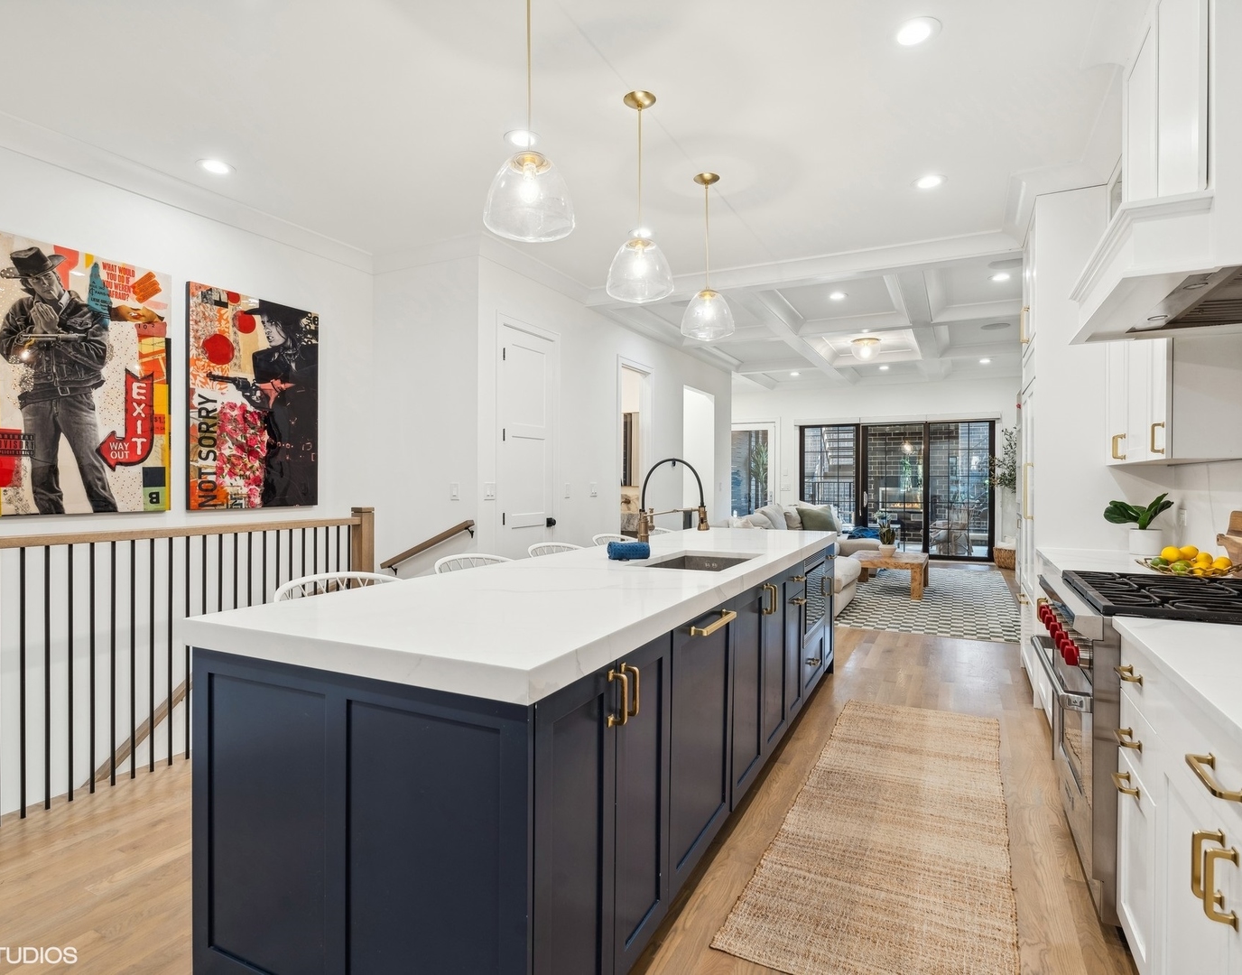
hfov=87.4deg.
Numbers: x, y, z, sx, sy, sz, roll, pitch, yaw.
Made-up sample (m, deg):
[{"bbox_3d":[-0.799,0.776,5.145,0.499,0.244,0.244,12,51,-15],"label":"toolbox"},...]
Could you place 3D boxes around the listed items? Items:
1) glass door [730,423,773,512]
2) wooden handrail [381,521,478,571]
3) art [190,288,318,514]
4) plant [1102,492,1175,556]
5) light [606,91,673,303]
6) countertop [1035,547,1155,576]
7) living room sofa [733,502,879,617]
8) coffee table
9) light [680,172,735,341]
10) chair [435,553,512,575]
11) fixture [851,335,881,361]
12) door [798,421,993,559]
[{"bbox_3d":[2.232,0.013,11.393,0.890,2.220,0.050,0,1,27],"label":"glass door"},{"bbox_3d":[-1.442,0.424,4.782,0.931,0.060,0.060,-24,-10,25],"label":"wooden handrail"},{"bbox_3d":[-2.378,-0.553,4.269,0.040,1.370,0.875,0,1,27],"label":"art"},{"bbox_3d":[2.743,0.194,3.440,0.310,0.320,0.270,0,0,27],"label":"plant"},{"bbox_3d":[0.090,-1.357,3.076,0.320,0.940,0.320,0,0,0],"label":"light"},{"bbox_3d":[2.124,0.325,2.662,0.650,0.040,0.970,0,1,27],"label":"countertop"},{"bbox_3d":[2.479,0.777,8.395,1.320,0.920,4.300,0,0,27],"label":"living room sofa"},{"bbox_3d":[3.243,1.037,7.871,0.830,0.410,1.230,0,0,27],"label":"coffee table"},{"bbox_3d":[0.514,-1.361,3.881,0.320,0.950,0.320,0,0,0],"label":"light"},{"bbox_3d":[-0.547,0.763,2.801,0.530,0.930,0.510,0,1,27],"label":"chair"},{"bbox_3d":[3.017,-1.681,8.000,0.360,0.260,0.360,0,0,27],"label":"fixture"},{"bbox_3d":[4.958,0.013,11.897,3.310,2.420,0.140,0,0,27],"label":"door"}]

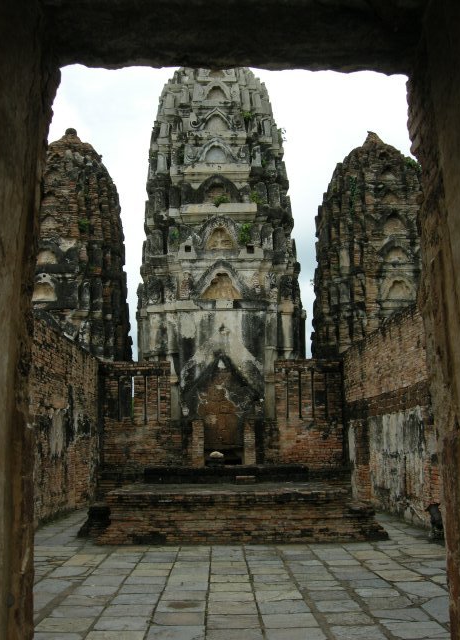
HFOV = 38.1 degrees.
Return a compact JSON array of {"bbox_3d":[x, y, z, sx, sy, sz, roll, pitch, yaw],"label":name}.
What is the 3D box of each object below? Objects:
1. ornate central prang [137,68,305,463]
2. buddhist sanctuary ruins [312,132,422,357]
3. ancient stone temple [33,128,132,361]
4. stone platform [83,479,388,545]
[{"bbox_3d":[-0.388,-2.582,22.122,5.350,14.500,5.400,-1,-10,-1],"label":"ornate central prang"},{"bbox_3d":[4.939,-0.854,22.097,4.250,11.500,4.200,-1,-10,-1],"label":"buddhist sanctuary ruins"},{"bbox_3d":[-5.483,-0.699,21.897,4.200,11.500,4.200,-1,-10,-1],"label":"ancient stone temple"},{"bbox_3d":[0.005,3.516,12.320,4.980,0.770,3.300,-1,-10,-1],"label":"stone platform"}]

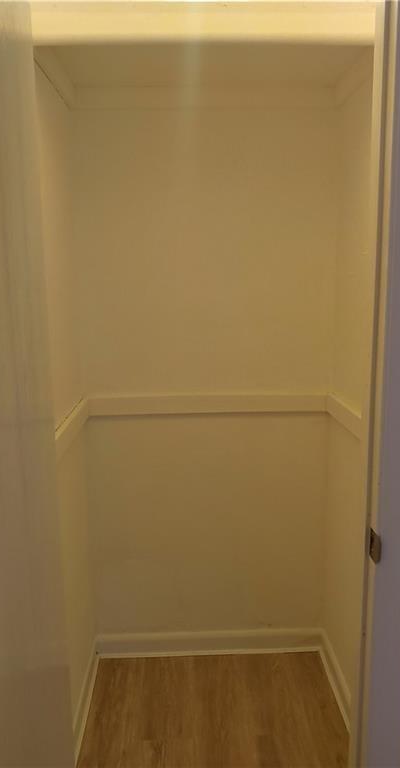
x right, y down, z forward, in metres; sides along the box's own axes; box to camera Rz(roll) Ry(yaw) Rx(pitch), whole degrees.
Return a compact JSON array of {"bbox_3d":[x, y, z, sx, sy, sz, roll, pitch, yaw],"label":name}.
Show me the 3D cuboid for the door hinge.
[{"bbox_3d":[0.343,0.317,1.081,0.011,0.055,0.045,-1,9,-2],"label":"door hinge"}]

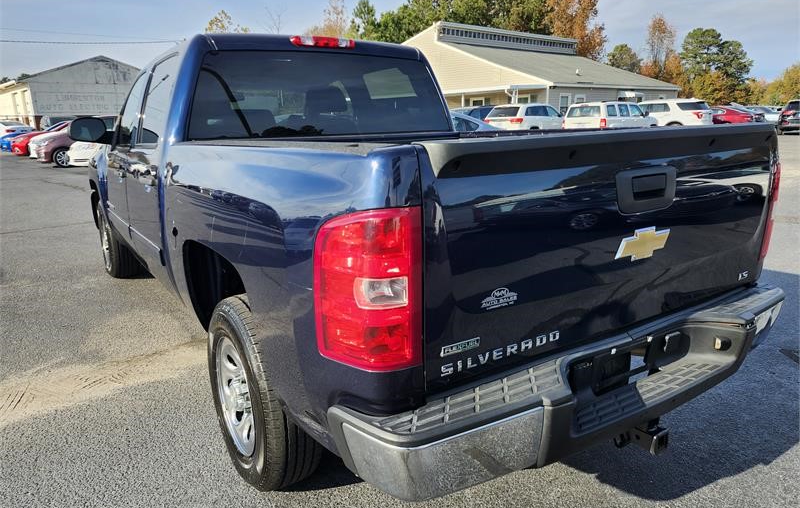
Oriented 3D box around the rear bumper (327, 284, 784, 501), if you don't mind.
[{"bbox_3d":[0.711,0.342,1.687,1.900,0.230,0.320,-10,17,-32],"label":"rear bumper"}]

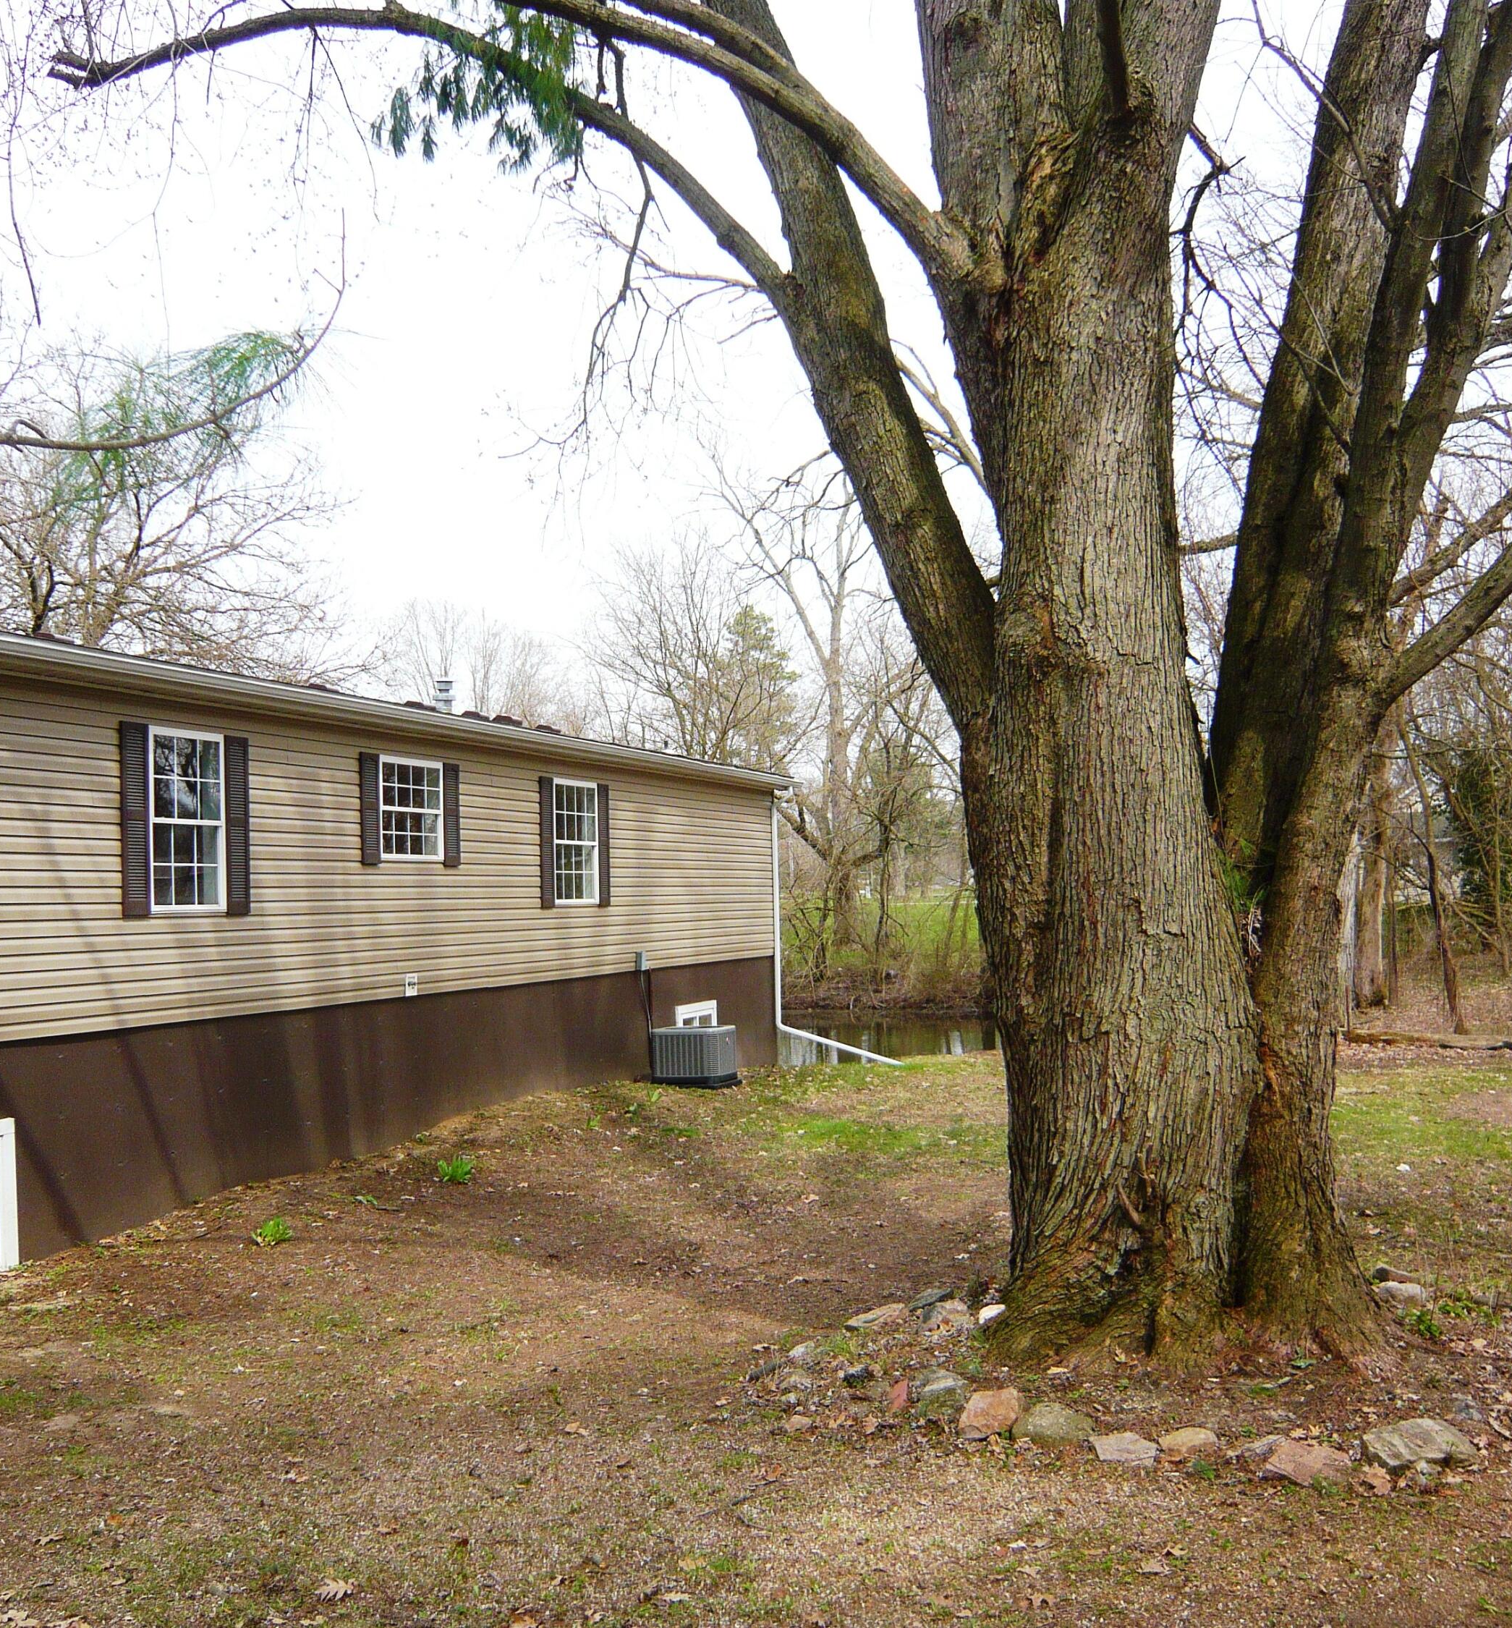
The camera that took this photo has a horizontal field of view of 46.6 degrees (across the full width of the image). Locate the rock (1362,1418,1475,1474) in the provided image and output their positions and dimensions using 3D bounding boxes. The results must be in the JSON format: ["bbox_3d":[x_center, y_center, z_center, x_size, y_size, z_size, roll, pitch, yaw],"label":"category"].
[{"bbox_3d":[1.929,1.840,5.120,0.314,0.116,0.204,-2,-3,20],"label":"rock"}]

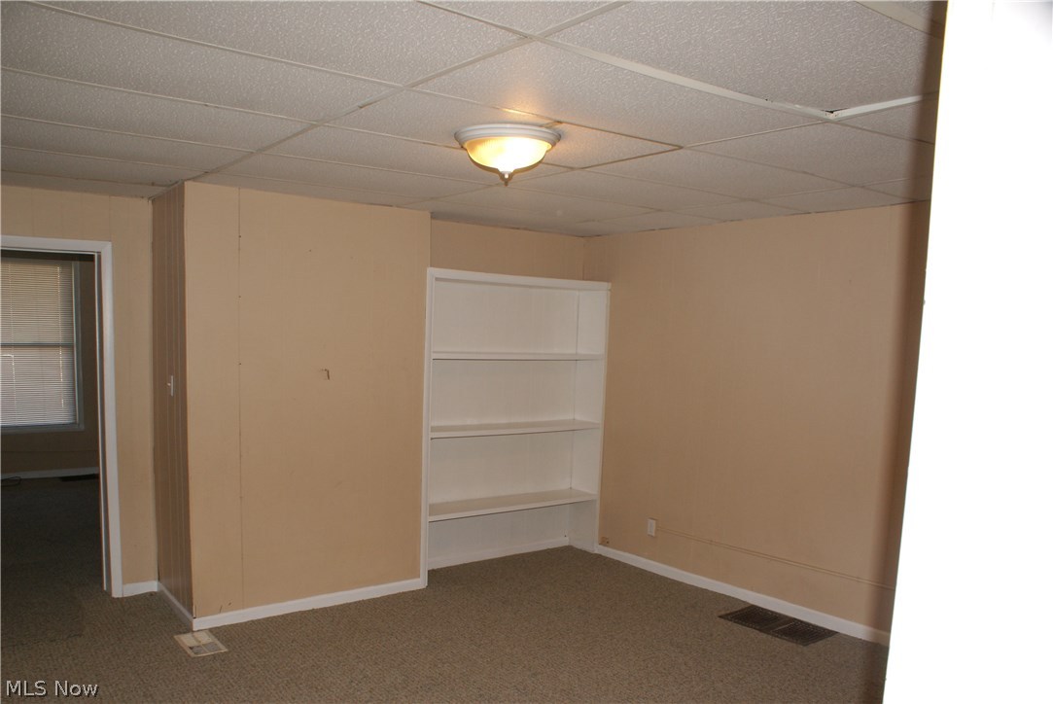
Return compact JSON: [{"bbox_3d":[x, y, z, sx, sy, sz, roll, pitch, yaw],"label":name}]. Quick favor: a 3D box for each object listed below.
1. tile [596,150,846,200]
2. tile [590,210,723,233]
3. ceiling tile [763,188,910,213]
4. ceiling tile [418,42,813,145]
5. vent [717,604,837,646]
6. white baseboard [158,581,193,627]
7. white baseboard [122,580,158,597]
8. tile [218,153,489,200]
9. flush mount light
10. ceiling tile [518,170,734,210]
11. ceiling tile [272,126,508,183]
[{"bbox_3d":[0.893,-0.797,3.608,1.210,0.020,0.605,-1,3,-38],"label":"tile"},{"bbox_3d":[0.874,-0.869,5.157,0.620,0.020,0.610,-1,3,-38],"label":"tile"},{"bbox_3d":[1.611,-0.807,4.187,0.620,0.020,0.605,-1,3,-38],"label":"ceiling tile"},{"bbox_3d":[0.312,-0.748,2.392,1.210,0.020,0.605,-1,3,-38],"label":"ceiling tile"},{"bbox_3d":[1.449,1.564,4.553,0.320,0.015,0.535,-1,3,-38],"label":"vent"},{"bbox_3d":[-2.030,1.450,4.548,0.015,0.070,0.750,-1,3,-38],"label":"white baseboard"},{"bbox_3d":[-2.333,1.432,4.780,0.200,0.075,0.015,-1,3,-38],"label":"white baseboard"},{"bbox_3d":[-0.804,-0.849,3.837,1.210,0.020,0.605,-1,3,-38],"label":"tile"},{"bbox_3d":[-0.068,-0.680,2.756,0.375,0.185,0.375,1,3,0],"label":"flush mount light"},{"bbox_3d":[0.521,-0.829,4.090,1.210,0.020,0.605,-1,3,-38],"label":"ceiling tile"},{"bbox_3d":[-0.432,-0.818,3.355,1.210,0.020,0.605,-1,3,-38],"label":"ceiling tile"}]

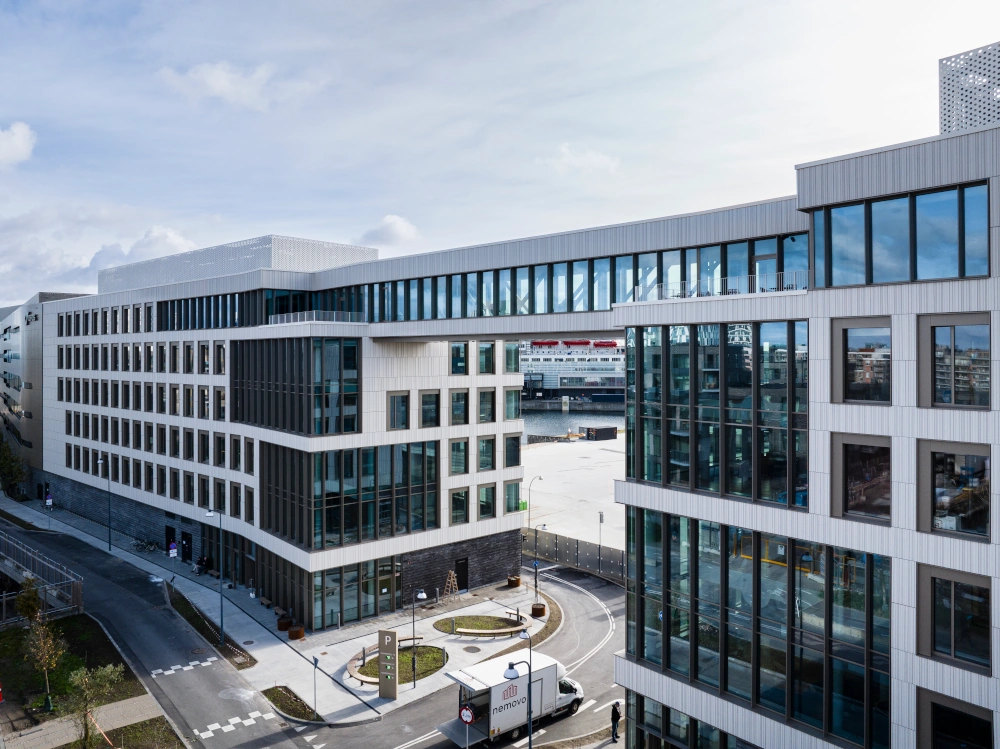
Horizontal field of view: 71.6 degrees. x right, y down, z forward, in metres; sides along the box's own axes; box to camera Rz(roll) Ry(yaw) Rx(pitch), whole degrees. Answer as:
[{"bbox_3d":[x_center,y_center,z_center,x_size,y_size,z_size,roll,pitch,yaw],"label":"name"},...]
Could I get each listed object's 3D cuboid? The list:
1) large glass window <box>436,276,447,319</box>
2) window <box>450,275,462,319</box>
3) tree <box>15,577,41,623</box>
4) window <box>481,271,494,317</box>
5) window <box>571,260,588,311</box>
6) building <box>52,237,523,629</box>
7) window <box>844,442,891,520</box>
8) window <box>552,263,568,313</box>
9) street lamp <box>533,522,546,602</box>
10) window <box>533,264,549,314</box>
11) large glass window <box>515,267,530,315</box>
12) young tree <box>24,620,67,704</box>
[{"bbox_3d":[-3.558,-4.768,42.883,0.980,2.617,0.140,1,2,43],"label":"large glass window"},{"bbox_3d":[-2.587,-4.744,41.976,0.980,2.617,0.140,1,2,43],"label":"window"},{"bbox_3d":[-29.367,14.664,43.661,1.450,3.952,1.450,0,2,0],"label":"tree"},{"bbox_3d":[-0.691,-4.610,39.742,1.026,2.598,0.160,1,1,42],"label":"window"},{"bbox_3d":[4.129,-4.518,35.589,1.085,2.582,0.160,1,2,44],"label":"window"},{"bbox_3d":[-27.821,1.974,70.121,63.101,27.910,17.800,1,2,41],"label":"building"},{"bbox_3d":[11.763,3.443,22.231,0.160,2.321,1.438,-1,1,-41],"label":"window"},{"bbox_3d":[3.233,-4.598,36.504,0.980,2.617,0.140,1,2,43],"label":"window"},{"bbox_3d":[3.007,13.676,51.017,0.950,5.536,0.400,0,2,-13],"label":"street lamp"},{"bbox_3d":[2.272,-4.623,37.421,0.980,2.617,0.140,1,2,43],"label":"window"},{"bbox_3d":[1.237,-4.552,37.965,1.059,2.591,0.160,1,1,42],"label":"large glass window"},{"bbox_3d":[-22.886,14.578,34.896,2.100,4.482,2.100,0,1,0],"label":"young tree"}]

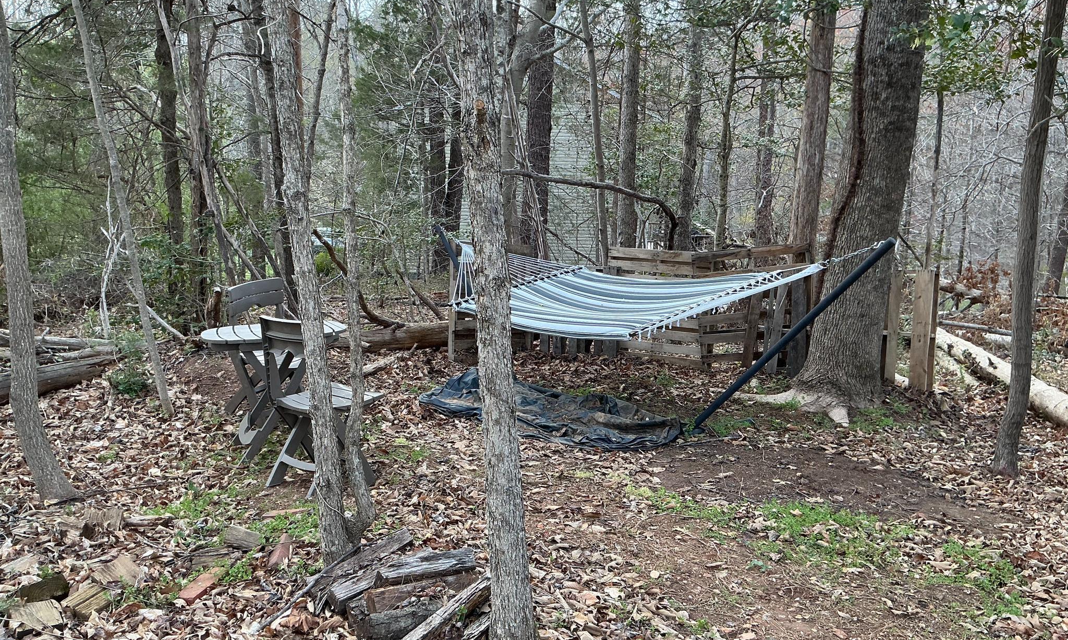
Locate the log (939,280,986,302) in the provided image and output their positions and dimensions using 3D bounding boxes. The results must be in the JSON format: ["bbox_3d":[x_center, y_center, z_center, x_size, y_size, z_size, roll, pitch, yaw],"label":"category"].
[{"bbox_3d":[5.480,-0.396,11.037,0.950,0.220,0.240,5,9,37],"label":"log"}]

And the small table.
[{"bbox_3d":[-1.340,0.394,4.465,0.720,0.690,0.730,-3,8,-24],"label":"small table"}]

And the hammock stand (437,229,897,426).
[{"bbox_3d":[0.440,-0.015,5.864,1.300,1.180,4.200,-5,9,-37],"label":"hammock stand"}]

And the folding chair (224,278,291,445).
[{"bbox_3d":[-1.610,0.211,5.349,0.500,0.810,0.430,6,9,40],"label":"folding chair"}]

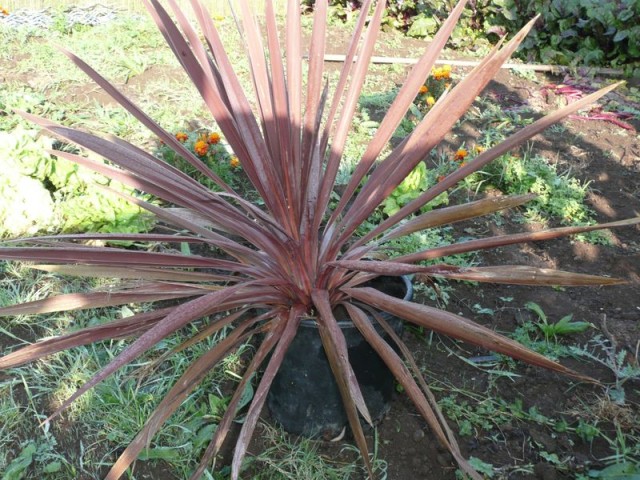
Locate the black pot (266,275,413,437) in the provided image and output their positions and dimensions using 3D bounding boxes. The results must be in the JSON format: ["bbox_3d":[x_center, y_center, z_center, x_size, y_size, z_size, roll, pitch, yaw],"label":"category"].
[{"bbox_3d":[0.019,0.223,1.568,0.345,0.281,0.345,0,21,0],"label":"black pot"}]

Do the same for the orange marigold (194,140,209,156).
[{"bbox_3d":[-0.476,-0.367,2.970,0.055,0.053,0.055,0,21,0],"label":"orange marigold"}]

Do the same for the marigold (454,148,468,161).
[{"bbox_3d":[0.555,-0.335,2.900,0.054,0.044,0.054,0,21,0],"label":"marigold"}]

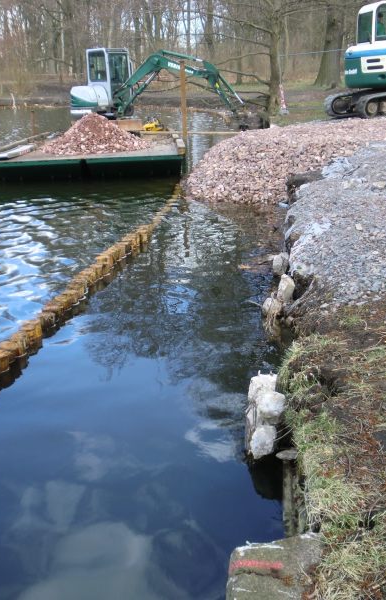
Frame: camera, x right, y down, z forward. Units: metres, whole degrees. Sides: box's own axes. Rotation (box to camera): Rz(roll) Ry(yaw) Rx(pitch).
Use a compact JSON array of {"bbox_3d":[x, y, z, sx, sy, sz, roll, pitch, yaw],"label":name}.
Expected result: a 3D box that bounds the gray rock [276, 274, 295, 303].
[{"bbox_3d":[0.770,-0.096,5.000,0.165,0.220,0.180,-1,21,0],"label":"gray rock"}]

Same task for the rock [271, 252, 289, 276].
[{"bbox_3d":[0.837,-0.340,5.750,0.175,0.220,0.180,-1,21,0],"label":"rock"}]

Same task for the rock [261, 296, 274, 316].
[{"bbox_3d":[0.613,0.053,4.880,0.125,0.160,0.140,-1,21,0],"label":"rock"}]

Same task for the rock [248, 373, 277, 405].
[{"bbox_3d":[0.412,0.542,3.560,0.180,0.190,0.180,-1,21,0],"label":"rock"}]

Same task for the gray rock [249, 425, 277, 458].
[{"bbox_3d":[0.381,0.765,3.250,0.150,0.175,0.155,-1,21,0],"label":"gray rock"}]

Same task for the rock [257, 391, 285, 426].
[{"bbox_3d":[0.435,0.596,3.330,0.155,0.165,0.160,-1,21,0],"label":"rock"}]

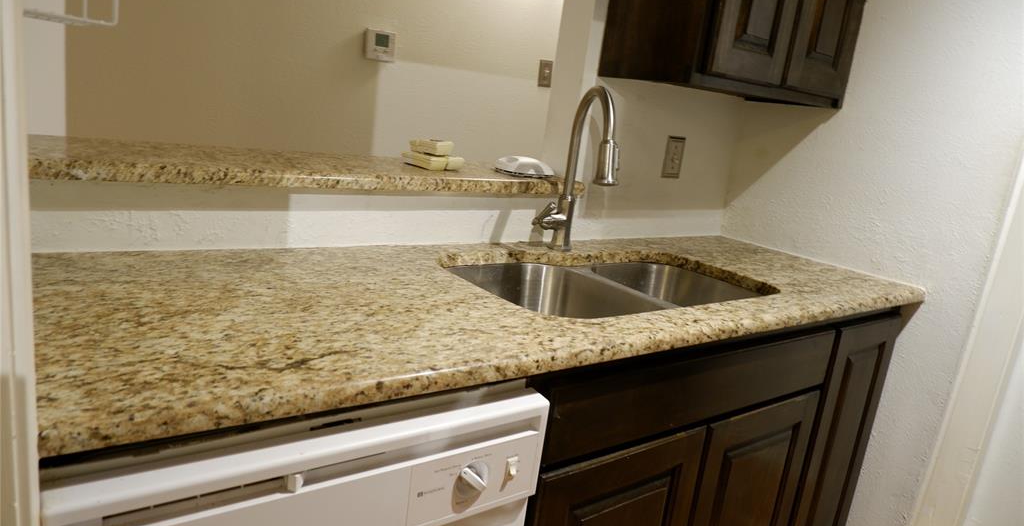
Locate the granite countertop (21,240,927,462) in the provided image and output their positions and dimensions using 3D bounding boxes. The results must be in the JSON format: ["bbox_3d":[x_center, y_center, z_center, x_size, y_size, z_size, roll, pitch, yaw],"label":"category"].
[{"bbox_3d":[0.129,0.045,1.311,1.844,0.033,0.633,-3,16,-35],"label":"granite countertop"}]

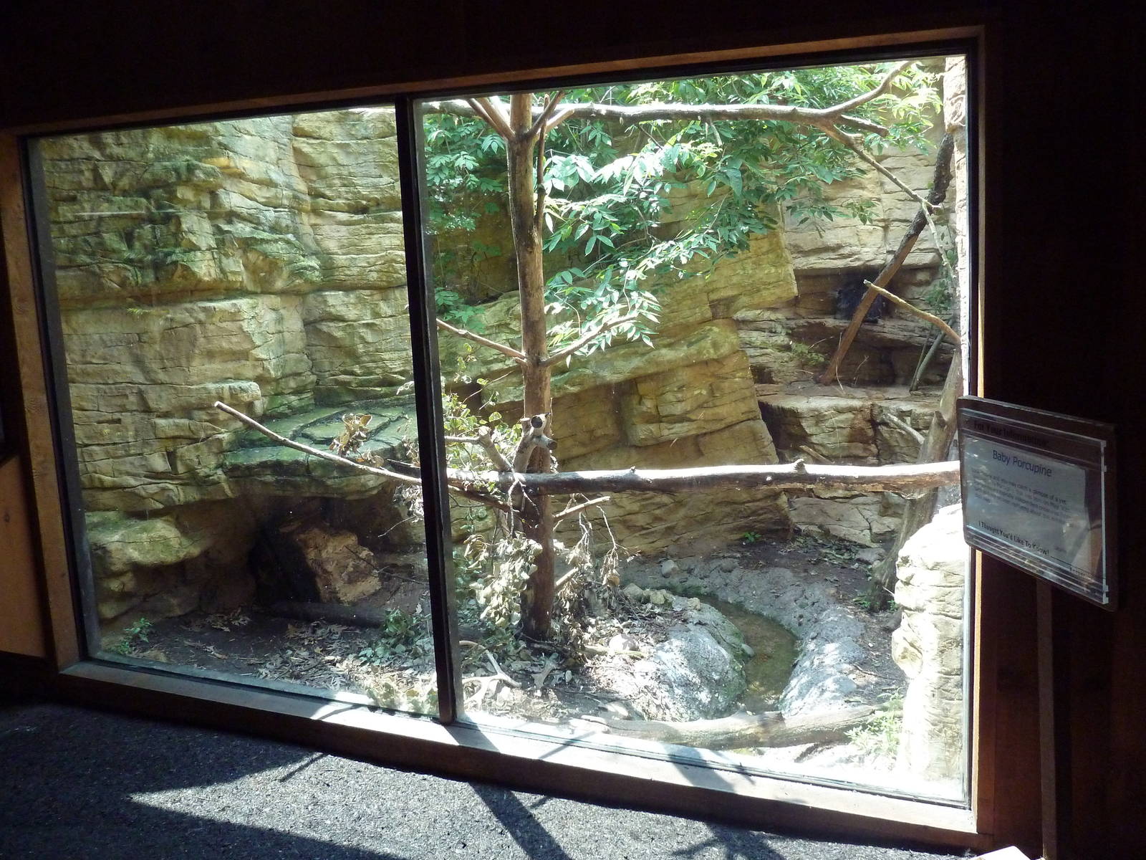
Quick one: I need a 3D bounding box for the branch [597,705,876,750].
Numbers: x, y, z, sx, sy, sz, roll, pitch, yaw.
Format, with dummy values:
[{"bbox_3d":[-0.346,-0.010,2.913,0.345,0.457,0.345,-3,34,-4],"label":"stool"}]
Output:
[{"bbox_3d":[0.604,1.094,3.050,1.030,0.130,0.180,-1,8,4],"label":"branch"}]

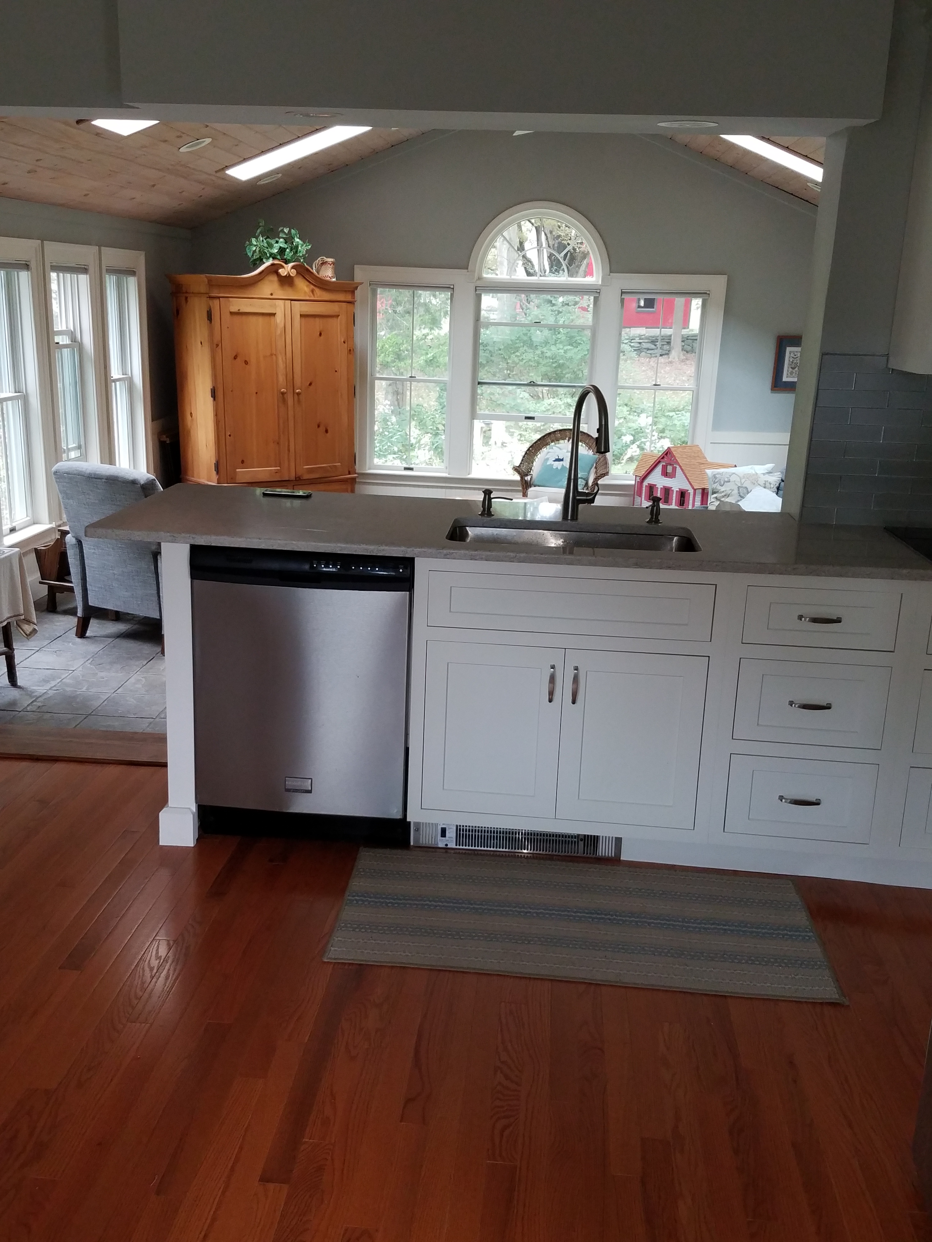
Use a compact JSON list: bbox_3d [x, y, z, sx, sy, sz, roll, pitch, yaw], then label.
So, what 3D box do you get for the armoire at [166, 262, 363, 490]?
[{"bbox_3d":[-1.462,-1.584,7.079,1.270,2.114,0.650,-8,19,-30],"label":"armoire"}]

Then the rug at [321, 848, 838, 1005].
[{"bbox_3d":[0.284,0.765,2.413,1.221,0.010,0.518,3,16,4],"label":"rug"}]

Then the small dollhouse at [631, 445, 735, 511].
[{"bbox_3d":[1.339,-0.886,5.736,0.430,0.399,0.680,-12,22,-40],"label":"small dollhouse"}]

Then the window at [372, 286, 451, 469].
[{"bbox_3d":[-0.443,-1.910,7.404,0.635,1.405,0.100,2,16,2],"label":"window"}]

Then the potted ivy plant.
[{"bbox_3d":[-1.348,-2.650,6.706,0.474,0.415,0.400,-8,19,-30],"label":"potted ivy plant"}]

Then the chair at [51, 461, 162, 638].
[{"bbox_3d":[-1.638,-0.373,5.003,0.680,0.951,0.780,9,18,24],"label":"chair"}]

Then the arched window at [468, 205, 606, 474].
[{"bbox_3d":[0.560,-2.160,7.291,1.037,2.014,0.120,2,16,2],"label":"arched window"}]

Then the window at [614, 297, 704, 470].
[{"bbox_3d":[1.511,-1.848,7.345,0.665,1.375,0.100,2,16,2],"label":"window"}]

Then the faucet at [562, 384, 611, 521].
[{"bbox_3d":[0.370,-0.477,2.714,0.100,0.400,0.215,-3,17,-17],"label":"faucet"}]

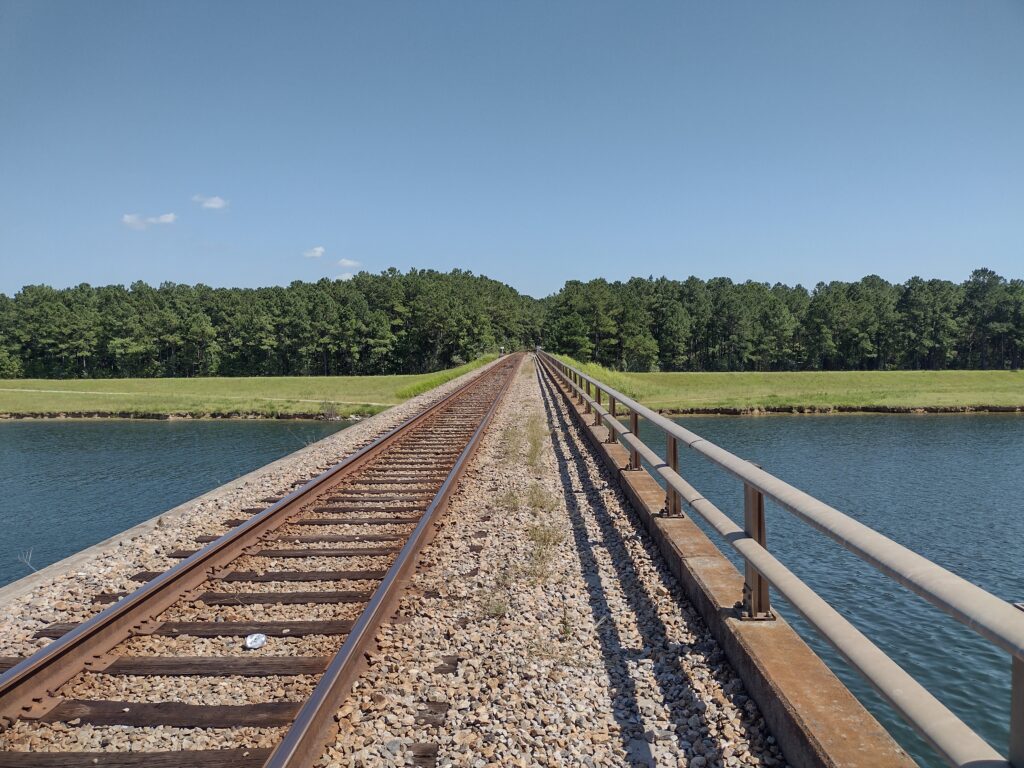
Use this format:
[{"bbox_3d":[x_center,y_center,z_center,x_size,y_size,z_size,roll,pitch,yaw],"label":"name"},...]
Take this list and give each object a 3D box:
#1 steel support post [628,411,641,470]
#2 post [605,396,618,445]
[{"bbox_3d":[1.473,0.629,9.605,0.150,0.810,0.140,-1,3,1],"label":"steel support post"},{"bbox_3d":[1.521,0.501,12.131,0.150,0.810,0.140,-1,3,1],"label":"post"}]

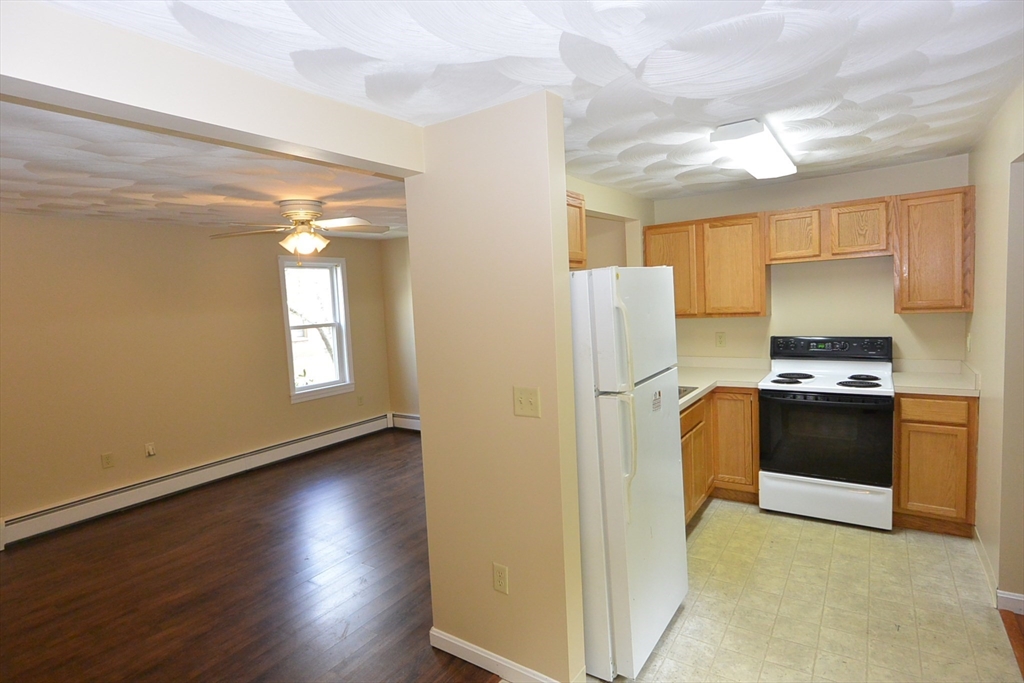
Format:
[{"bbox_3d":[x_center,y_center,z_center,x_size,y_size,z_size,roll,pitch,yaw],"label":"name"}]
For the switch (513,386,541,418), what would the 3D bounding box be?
[{"bbox_3d":[0.055,0.228,1.907,0.118,0.117,0.015,1,6,35],"label":"switch"}]

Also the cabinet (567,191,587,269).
[{"bbox_3d":[0.055,-0.554,2.498,0.320,0.390,0.760,1,6,35],"label":"cabinet"}]

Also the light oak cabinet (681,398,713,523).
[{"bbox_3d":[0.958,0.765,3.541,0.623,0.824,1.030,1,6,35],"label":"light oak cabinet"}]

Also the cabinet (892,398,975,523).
[{"bbox_3d":[2.703,0.701,3.314,0.390,0.824,0.625,1,6,35],"label":"cabinet"}]

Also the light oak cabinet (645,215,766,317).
[{"bbox_3d":[1.576,-0.580,4.146,0.914,0.763,0.320,1,6,35],"label":"light oak cabinet"}]

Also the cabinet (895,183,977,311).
[{"bbox_3d":[2.731,-0.570,3.338,0.390,0.763,0.320,1,6,35],"label":"cabinet"}]

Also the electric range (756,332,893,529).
[{"bbox_3d":[2.204,0.584,3.601,0.755,1.186,0.665,1,6,35],"label":"electric range"}]

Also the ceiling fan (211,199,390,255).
[{"bbox_3d":[-1.567,-0.859,3.883,1.300,0.410,1.250,-4,5,-21],"label":"ceiling fan"}]

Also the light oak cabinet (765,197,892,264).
[{"bbox_3d":[2.251,-0.765,3.652,0.755,0.379,0.320,1,6,35],"label":"light oak cabinet"}]

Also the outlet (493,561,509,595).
[{"bbox_3d":[-0.046,0.955,2.061,0.073,0.116,0.013,1,6,35],"label":"outlet"}]

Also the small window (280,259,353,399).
[{"bbox_3d":[-2.179,-0.151,5.756,0.110,1.562,0.825,1,6,35],"label":"small window"}]

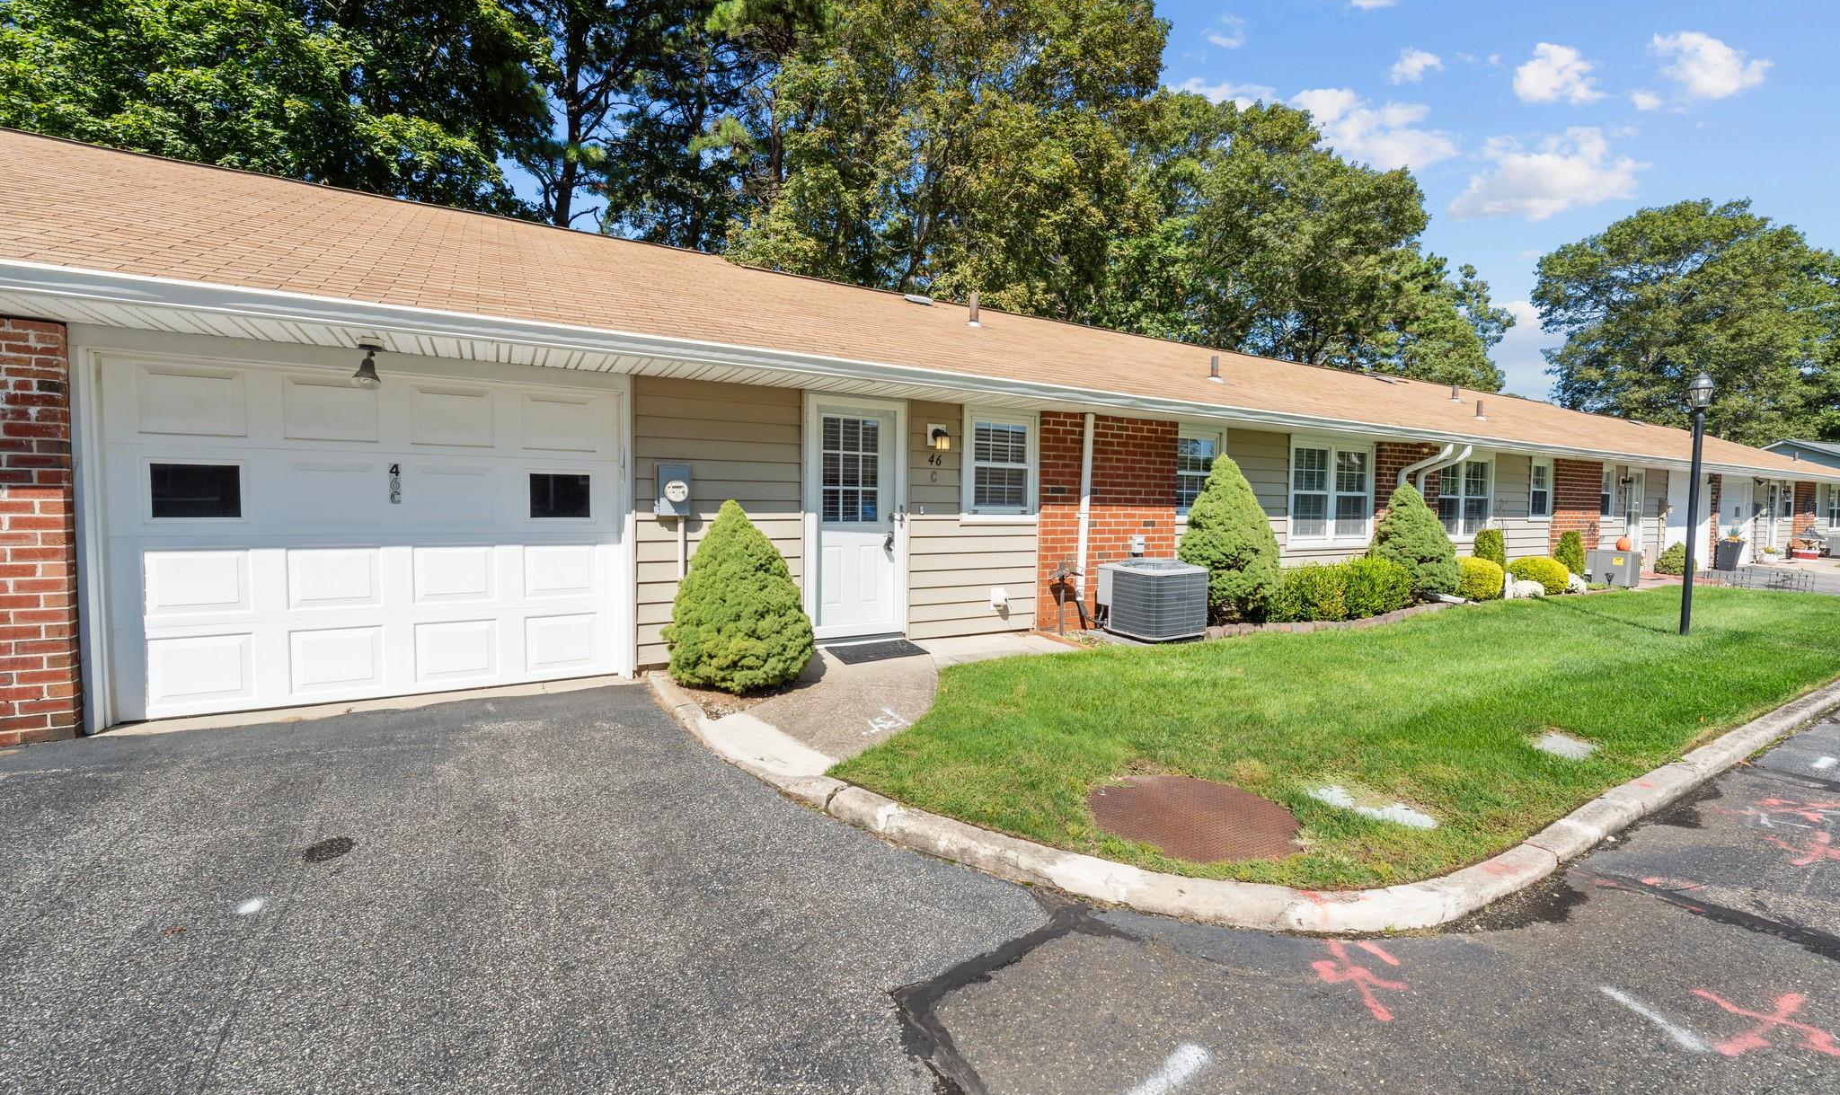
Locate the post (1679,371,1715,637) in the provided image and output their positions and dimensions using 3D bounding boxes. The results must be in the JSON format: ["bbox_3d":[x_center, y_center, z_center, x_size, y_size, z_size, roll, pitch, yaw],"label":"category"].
[{"bbox_3d":[7.979,-0.446,7.377,0.230,2.720,0.230,-1,3,-29],"label":"post"}]

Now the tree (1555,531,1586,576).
[{"bbox_3d":[11.053,0.109,12.164,0.410,0.780,0.410,-1,3,-28],"label":"tree"}]

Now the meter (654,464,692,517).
[{"bbox_3d":[-1.839,-0.422,5.366,0.235,0.380,0.200,-1,3,-29],"label":"meter"}]

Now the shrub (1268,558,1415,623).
[{"bbox_3d":[4.823,0.416,8.168,2.250,0.620,0.750,-1,3,-28],"label":"shrub"}]

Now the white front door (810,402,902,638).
[{"bbox_3d":[-0.531,-0.223,6.179,0.876,1.992,0.070,-1,3,-28],"label":"white front door"}]

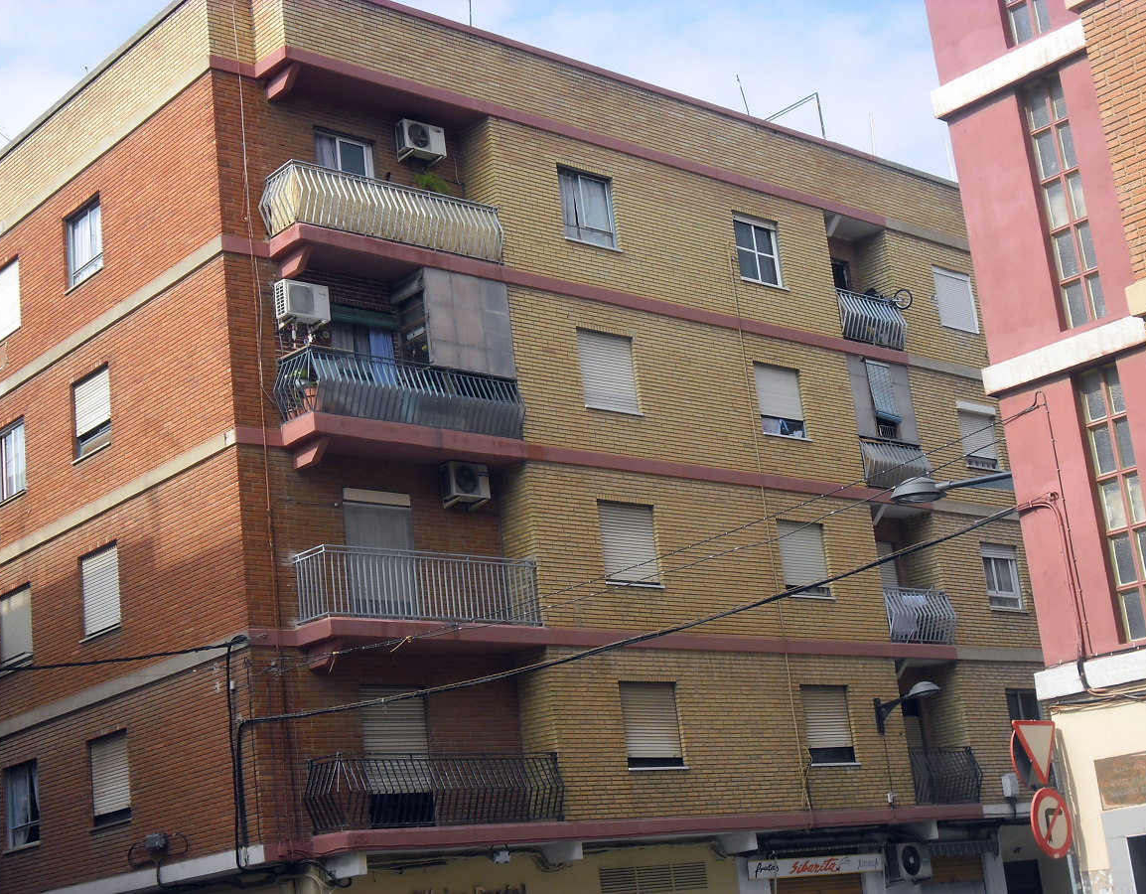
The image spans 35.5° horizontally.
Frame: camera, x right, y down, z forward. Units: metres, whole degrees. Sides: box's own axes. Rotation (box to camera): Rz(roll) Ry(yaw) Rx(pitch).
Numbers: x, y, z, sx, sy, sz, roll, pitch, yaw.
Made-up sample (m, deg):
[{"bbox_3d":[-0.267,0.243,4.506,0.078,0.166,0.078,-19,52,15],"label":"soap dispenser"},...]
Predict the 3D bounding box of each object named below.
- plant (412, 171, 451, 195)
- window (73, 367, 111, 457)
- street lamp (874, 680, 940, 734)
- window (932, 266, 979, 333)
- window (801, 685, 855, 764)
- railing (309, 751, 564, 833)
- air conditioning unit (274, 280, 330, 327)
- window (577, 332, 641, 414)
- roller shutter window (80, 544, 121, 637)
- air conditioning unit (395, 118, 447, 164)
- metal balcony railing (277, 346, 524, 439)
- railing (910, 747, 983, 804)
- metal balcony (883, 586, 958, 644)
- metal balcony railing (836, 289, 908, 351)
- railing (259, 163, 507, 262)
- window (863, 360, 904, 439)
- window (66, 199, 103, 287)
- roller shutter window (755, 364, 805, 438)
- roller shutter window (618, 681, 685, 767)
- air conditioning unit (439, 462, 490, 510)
[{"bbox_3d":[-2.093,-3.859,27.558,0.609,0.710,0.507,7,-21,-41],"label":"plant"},{"bbox_3d":[-7.491,-0.514,28.009,0.130,1.297,1.238,7,-21,-41],"label":"window"},{"bbox_3d":[5.758,4.452,30.579,0.293,0.751,1.277,7,-21,-41],"label":"street lamp"},{"bbox_3d":[7.719,-2.966,36.217,1.217,1.297,0.130,7,-21,-41],"label":"window"},{"bbox_3d":[4.177,4.579,29.565,1.217,1.278,0.150,7,-21,-41],"label":"window"},{"bbox_3d":[-1.925,4.893,25.335,3.970,1.060,1.030,8,-21,-41],"label":"railing"},{"bbox_3d":[-3.998,-2.126,26.500,0.790,0.540,0.280,8,-21,-41],"label":"air conditioning unit"},{"bbox_3d":[0.553,-1.197,28.841,1.219,1.342,0.130,7,-21,-41],"label":"window"},{"bbox_3d":[-7.325,2.286,27.968,0.150,1.280,1.230,8,-21,-42],"label":"roller shutter window"},{"bbox_3d":[-2.395,-4.804,28.177,0.773,0.497,0.260,7,-21,-41],"label":"air conditioning unit"},{"bbox_3d":[-2.359,-0.551,25.751,3.905,1.217,0.950,7,-21,-41],"label":"metal balcony railing"},{"bbox_3d":[6.304,5.829,31.312,1.775,1.095,0.850,7,-21,-41],"label":"railing"},{"bbox_3d":[6.222,2.985,31.874,1.805,0.984,0.240,7,-21,-41],"label":"metal balcony"},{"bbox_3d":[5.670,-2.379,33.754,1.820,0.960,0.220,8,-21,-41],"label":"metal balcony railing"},{"bbox_3d":[-2.812,-3.311,26.915,3.978,1.131,0.897,7,-21,-41],"label":"railing"},{"bbox_3d":[5.862,-0.904,33.560,0.731,1.472,0.156,7,-21,-41],"label":"window"},{"bbox_3d":[-8.018,-3.372,29.604,0.150,1.290,1.250,8,-21,-42],"label":"window"},{"bbox_3d":[3.653,-0.789,31.597,1.209,1.330,0.130,7,-21,-41],"label":"roller shutter window"},{"bbox_3d":[1.189,4.363,28.069,1.220,1.330,0.150,8,-21,-41],"label":"roller shutter window"},{"bbox_3d":[-1.660,0.541,27.646,0.720,0.550,0.290,8,-21,-41],"label":"air conditioning unit"}]

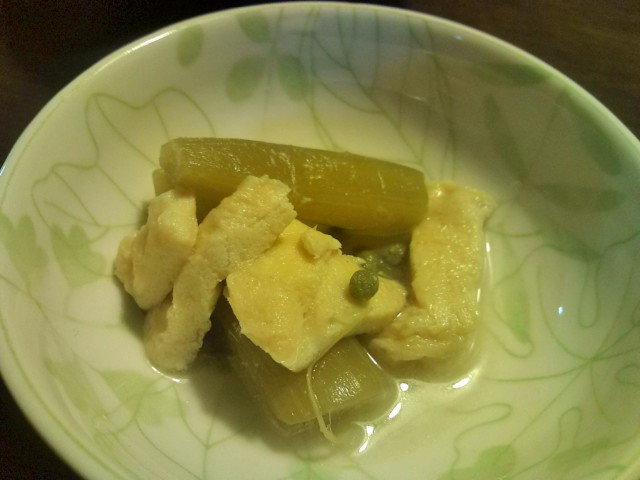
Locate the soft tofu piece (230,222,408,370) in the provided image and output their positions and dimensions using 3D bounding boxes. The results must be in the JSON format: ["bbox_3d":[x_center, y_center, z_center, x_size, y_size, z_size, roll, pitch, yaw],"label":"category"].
[{"bbox_3d":[-0.002,0.014,0.155,0.034,0.013,0.030,-32,60,-26],"label":"soft tofu piece"}]

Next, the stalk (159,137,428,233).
[{"bbox_3d":[-0.008,-0.016,0.181,0.079,0.017,0.018,6,54,3],"label":"stalk"}]

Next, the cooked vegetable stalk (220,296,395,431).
[{"bbox_3d":[-0.004,0.029,0.163,0.028,0.017,0.038,-26,60,-19],"label":"cooked vegetable stalk"}]

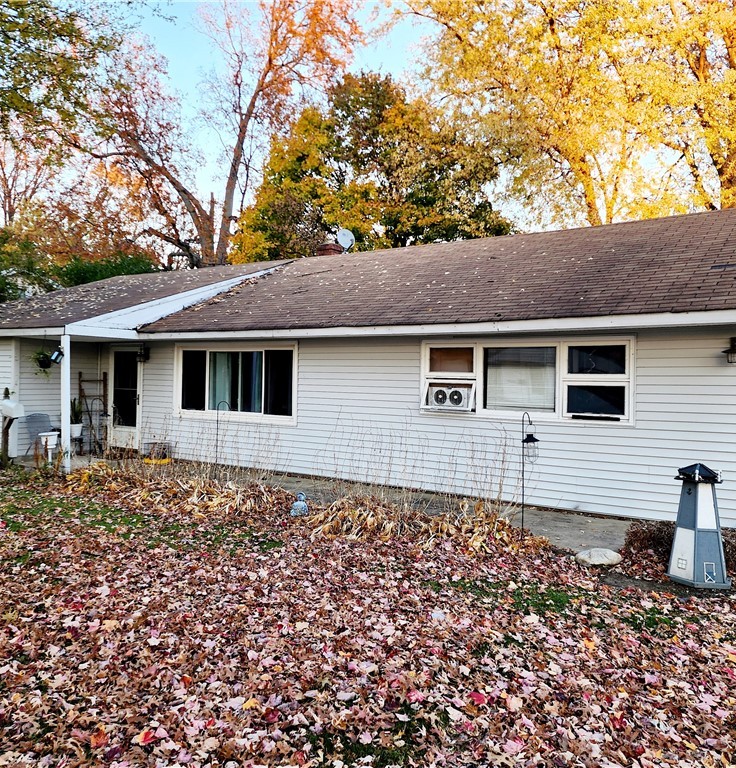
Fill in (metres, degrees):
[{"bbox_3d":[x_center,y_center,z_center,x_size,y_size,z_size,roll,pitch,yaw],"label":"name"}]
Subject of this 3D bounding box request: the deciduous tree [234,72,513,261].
[{"bbox_3d":[0.220,-5.578,28.000,11.200,14.200,10.500,1,0,36],"label":"deciduous tree"}]

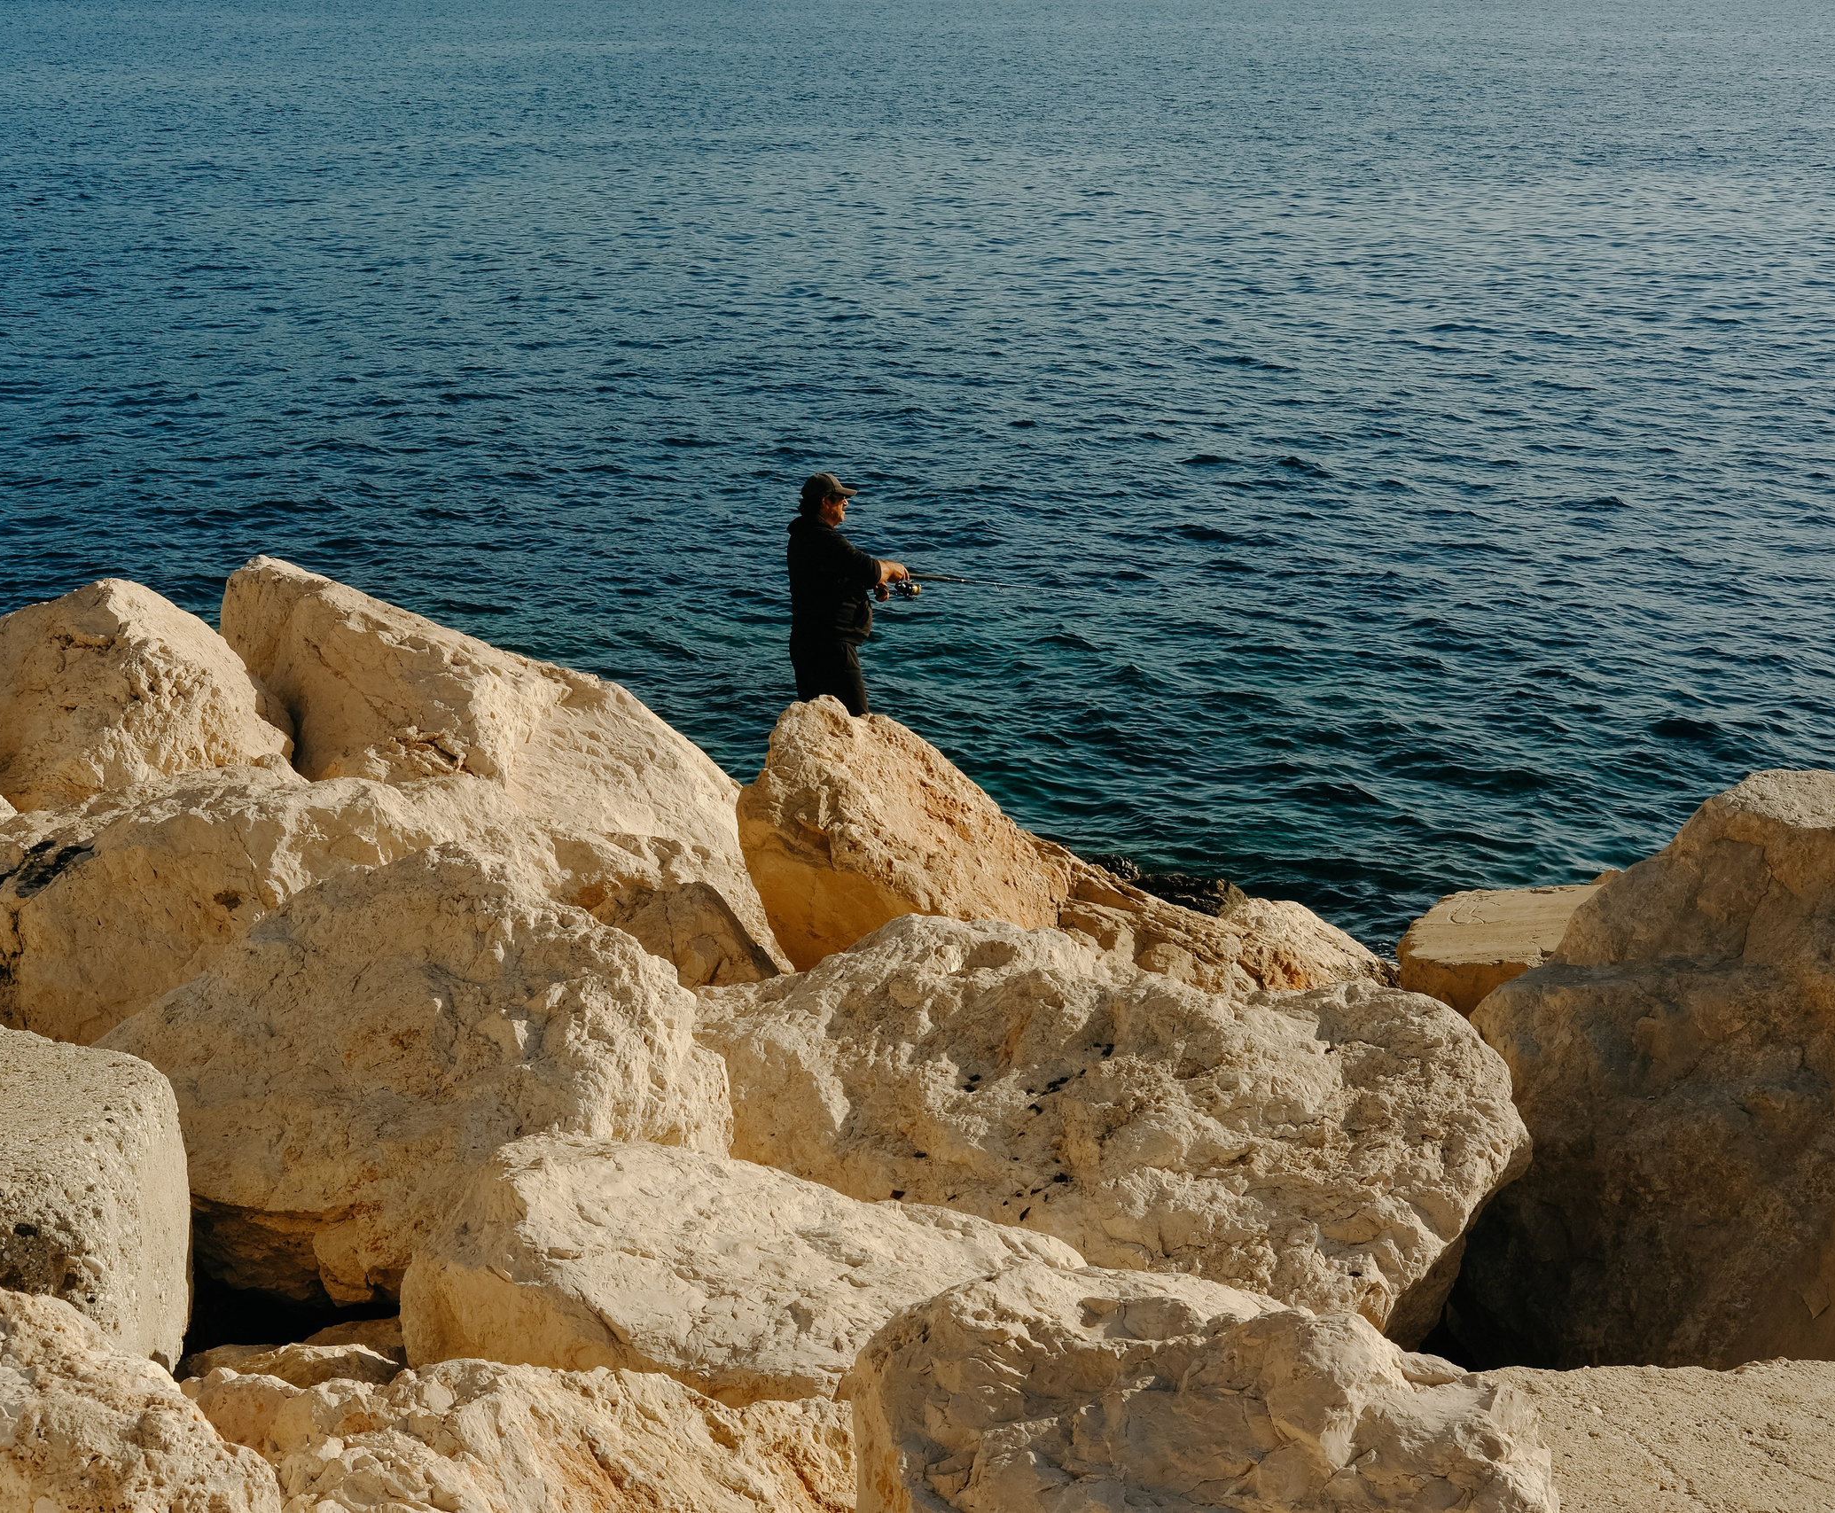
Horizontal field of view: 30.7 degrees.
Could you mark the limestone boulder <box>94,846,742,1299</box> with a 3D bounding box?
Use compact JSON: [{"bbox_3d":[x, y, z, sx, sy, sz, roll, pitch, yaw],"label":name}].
[{"bbox_3d":[-1.264,0.808,8.400,1.600,1.050,1.200,0,13,0],"label":"limestone boulder"}]

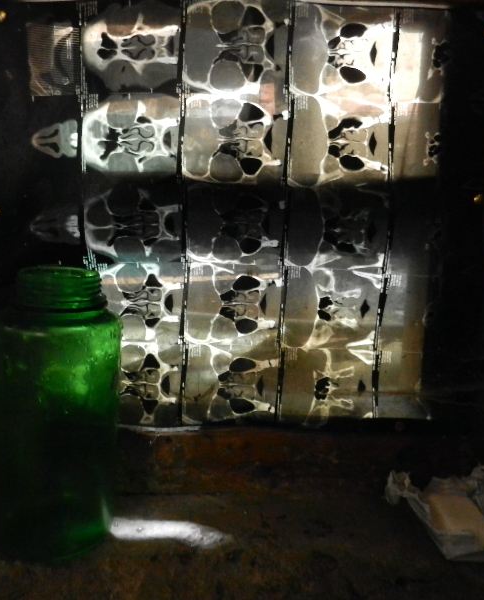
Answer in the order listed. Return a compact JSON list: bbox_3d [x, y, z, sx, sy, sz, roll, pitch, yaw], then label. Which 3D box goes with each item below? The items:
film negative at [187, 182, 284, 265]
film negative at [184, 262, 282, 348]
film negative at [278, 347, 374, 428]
[{"bbox_3d":[-0.005,-0.063,0.480,0.081,0.068,0.003,0,8,0],"label":"film negative"},{"bbox_3d":[-0.007,0.005,0.489,0.083,0.074,0.003,0,8,0],"label":"film negative"},{"bbox_3d":[0.074,0.075,0.499,0.081,0.071,0.003,0,8,0],"label":"film negative"}]

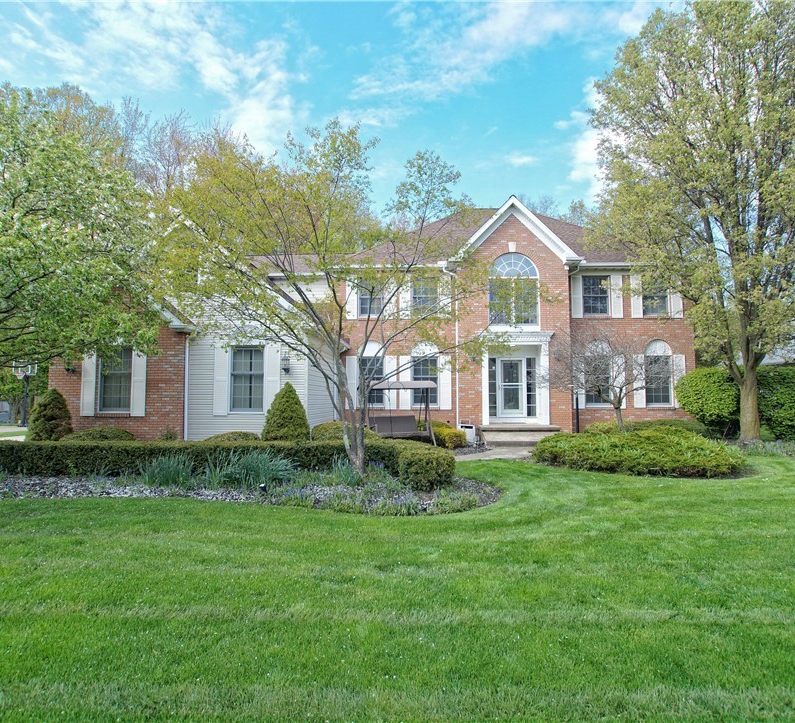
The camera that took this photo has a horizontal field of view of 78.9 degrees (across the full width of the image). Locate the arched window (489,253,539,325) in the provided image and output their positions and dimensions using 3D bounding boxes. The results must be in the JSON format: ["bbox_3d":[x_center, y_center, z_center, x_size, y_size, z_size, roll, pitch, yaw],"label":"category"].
[{"bbox_3d":[3.860,-2.389,16.006,1.700,2.450,0.160,0,-4,0],"label":"arched window"}]

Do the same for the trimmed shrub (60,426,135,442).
[{"bbox_3d":[-6.950,1.889,11.095,1.600,0.780,1.300,0,-4,0],"label":"trimmed shrub"}]

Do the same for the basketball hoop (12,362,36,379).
[{"bbox_3d":[-20.200,0.487,26.029,1.320,1.020,0.750,0,-4,0],"label":"basketball hoop"}]

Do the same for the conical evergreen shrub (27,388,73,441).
[{"bbox_3d":[-8.220,1.470,11.275,1.000,1.650,1.000,0,-4,0],"label":"conical evergreen shrub"}]

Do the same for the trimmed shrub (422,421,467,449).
[{"bbox_3d":[1.400,2.159,14.384,1.400,0.720,1.250,0,-4,0],"label":"trimmed shrub"}]

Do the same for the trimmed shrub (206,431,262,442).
[{"bbox_3d":[-3.920,1.986,11.489,1.400,0.650,1.200,0,-4,0],"label":"trimmed shrub"}]

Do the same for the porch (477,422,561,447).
[{"bbox_3d":[3.740,2.262,14.858,2.450,0.540,2.000,0,-4,0],"label":"porch"}]

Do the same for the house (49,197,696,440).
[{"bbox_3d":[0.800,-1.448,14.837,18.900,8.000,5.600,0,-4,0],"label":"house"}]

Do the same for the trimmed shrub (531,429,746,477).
[{"bbox_3d":[5.000,1.873,10.294,3.700,0.720,2.900,0,-4,0],"label":"trimmed shrub"}]

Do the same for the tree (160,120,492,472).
[{"bbox_3d":[-1.400,-1.190,9.506,6.100,6.700,5.700,0,-4,0],"label":"tree"}]

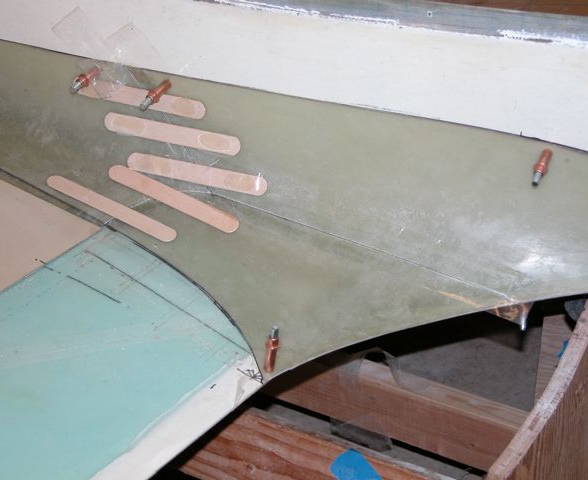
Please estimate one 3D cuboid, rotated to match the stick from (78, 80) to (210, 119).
[{"bbox_3d":[-0.146,-0.134,1.454,0.150,0.018,0.002,14,31,26],"label":"stick"}]

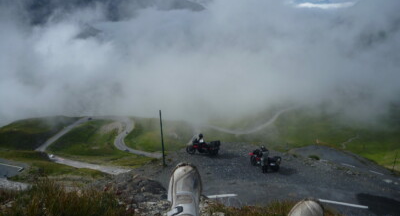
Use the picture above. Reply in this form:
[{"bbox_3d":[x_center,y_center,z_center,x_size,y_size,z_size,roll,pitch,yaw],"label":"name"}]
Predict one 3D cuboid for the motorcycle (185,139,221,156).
[{"bbox_3d":[0.246,2.575,21.780,2.150,1.320,0.880,2,18,12],"label":"motorcycle"}]

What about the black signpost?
[{"bbox_3d":[-2.327,1.954,20.058,0.090,3.700,0.090,-2,18,0],"label":"black signpost"}]

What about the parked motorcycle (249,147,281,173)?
[{"bbox_3d":[3.940,3.143,19.707,2.130,1.270,0.880,11,21,34],"label":"parked motorcycle"}]

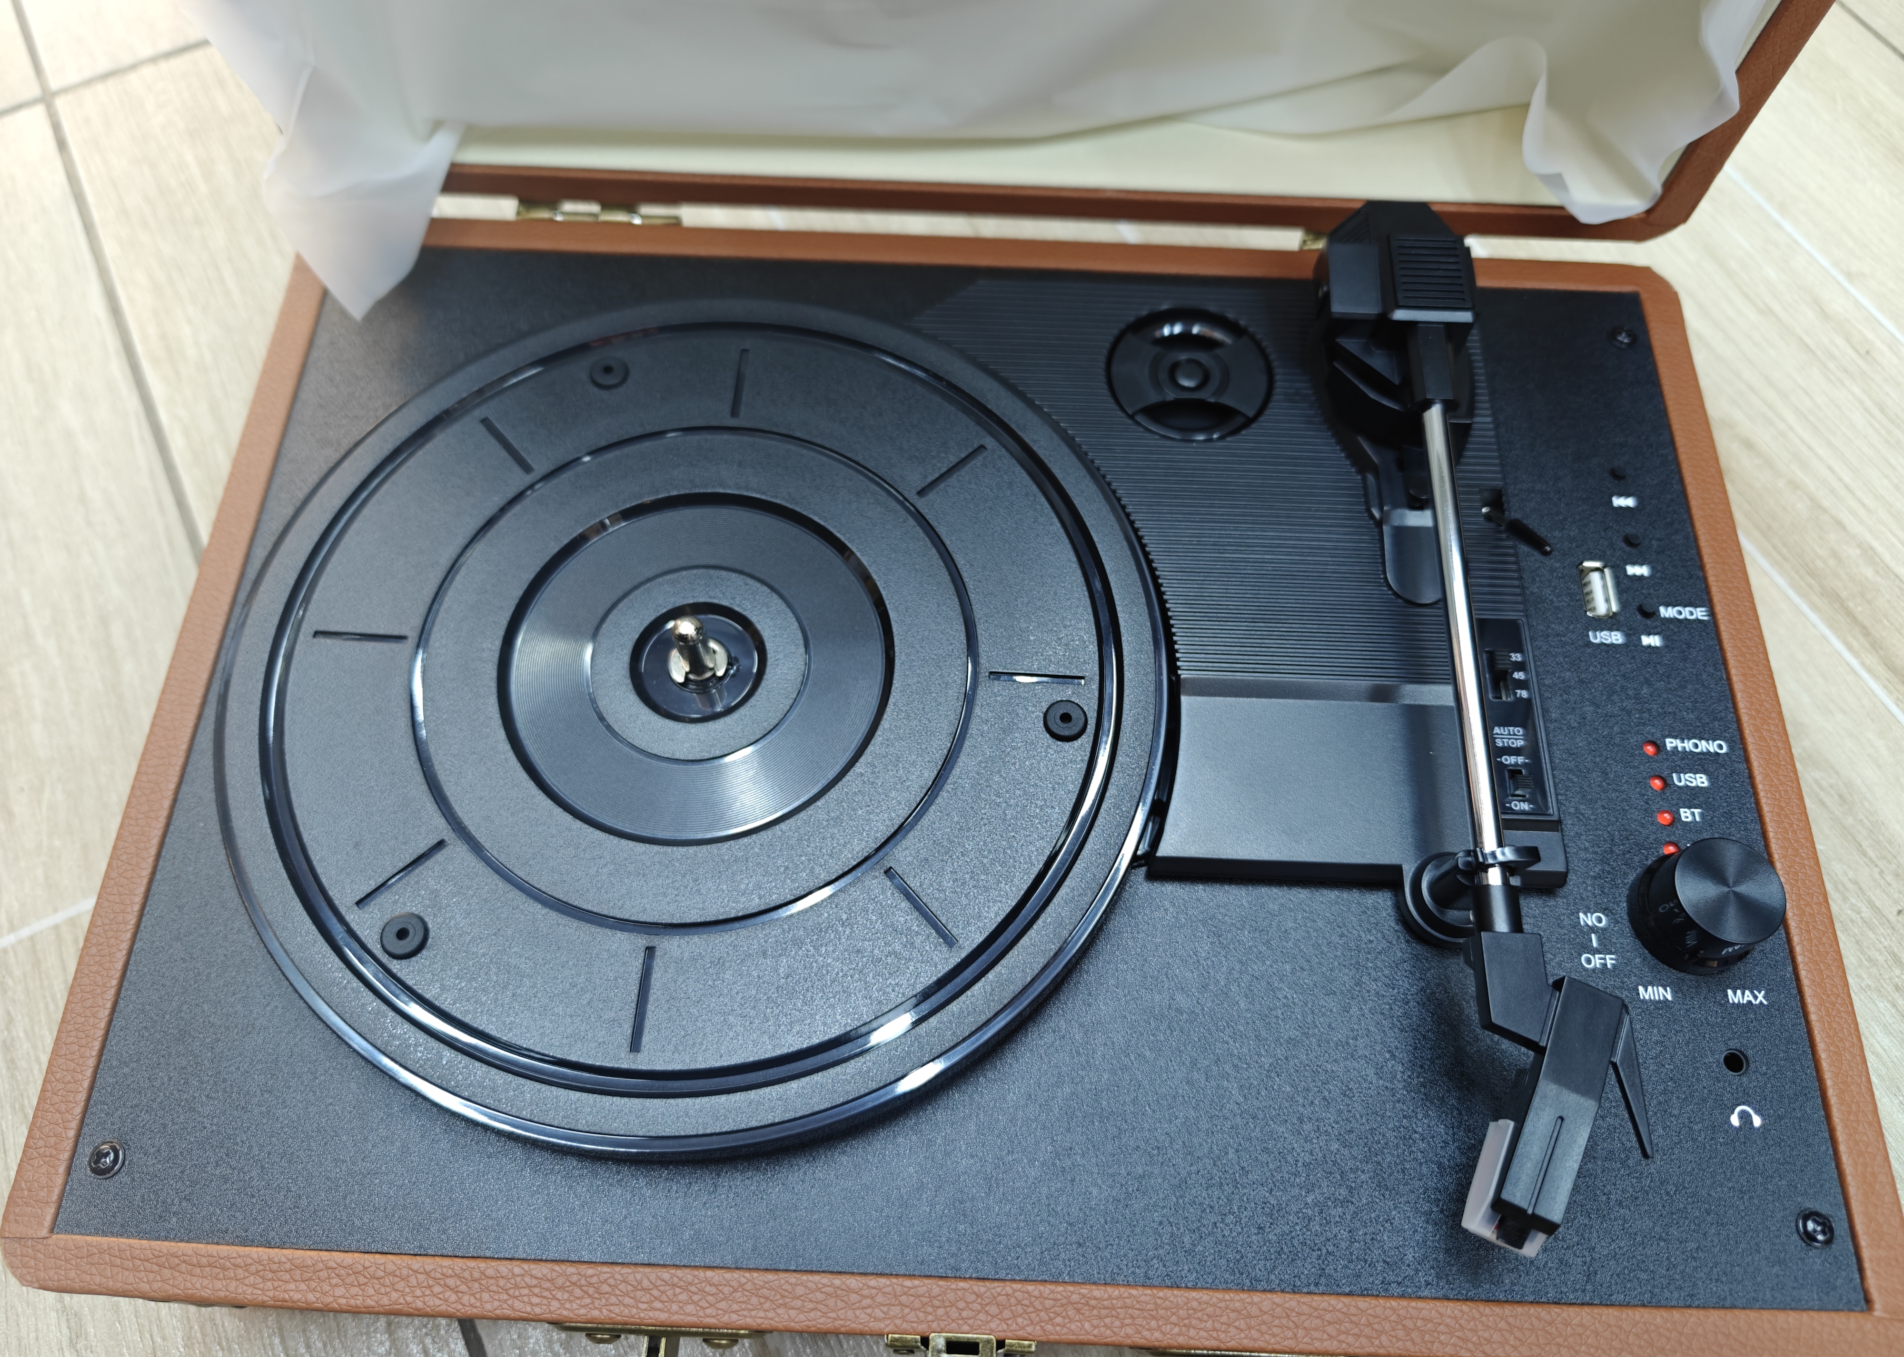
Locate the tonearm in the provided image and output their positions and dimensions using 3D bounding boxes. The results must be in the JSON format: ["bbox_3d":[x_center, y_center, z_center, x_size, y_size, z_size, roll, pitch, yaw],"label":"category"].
[{"bbox_3d":[0.104,-0.003,0.273,0.043,0.036,0.225,2,65,1],"label":"tonearm"}]

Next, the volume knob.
[{"bbox_3d":[0.151,0.044,0.262,0.024,0.017,0.024,2,65,1],"label":"volume knob"}]

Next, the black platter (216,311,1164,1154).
[{"bbox_3d":[-0.054,-0.003,0.284,0.198,0.011,0.198,2,65,1],"label":"black platter"}]

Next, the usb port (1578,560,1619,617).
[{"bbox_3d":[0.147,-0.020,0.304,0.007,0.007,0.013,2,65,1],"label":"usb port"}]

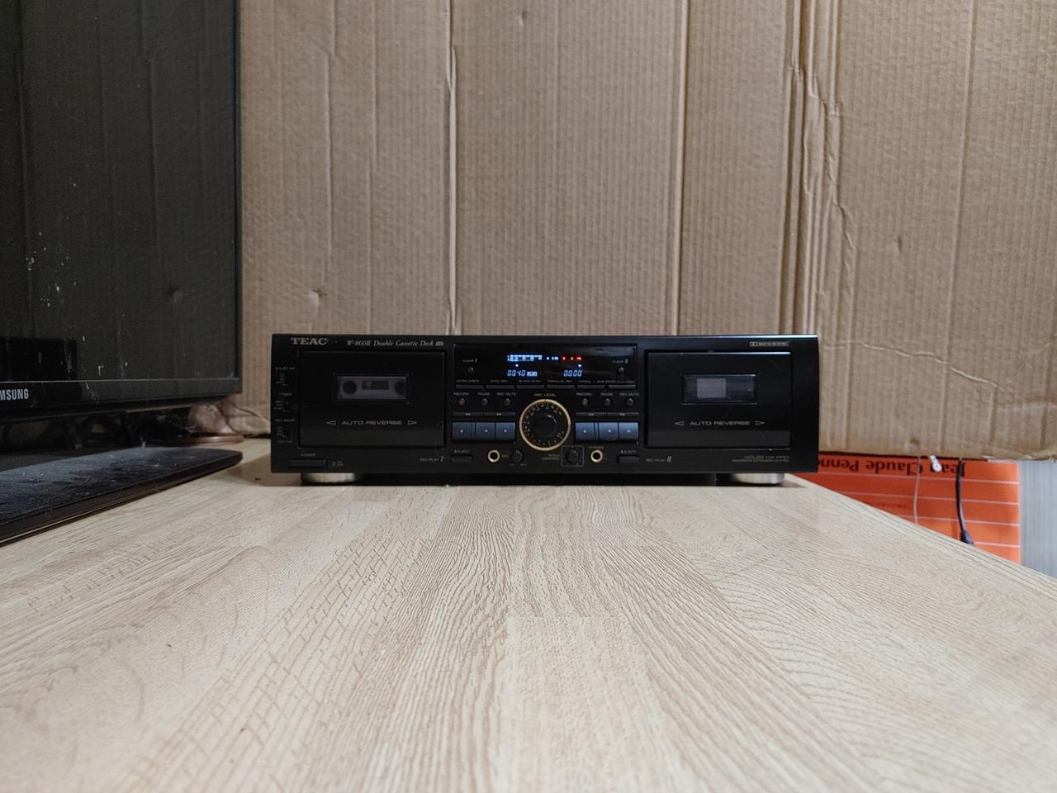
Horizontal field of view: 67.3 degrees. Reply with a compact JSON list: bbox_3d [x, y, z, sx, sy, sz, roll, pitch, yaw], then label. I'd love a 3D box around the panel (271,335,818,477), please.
[{"bbox_3d":[0.013,0.006,0.637,0.435,0.110,0.034,0,1,0],"label":"panel"}]

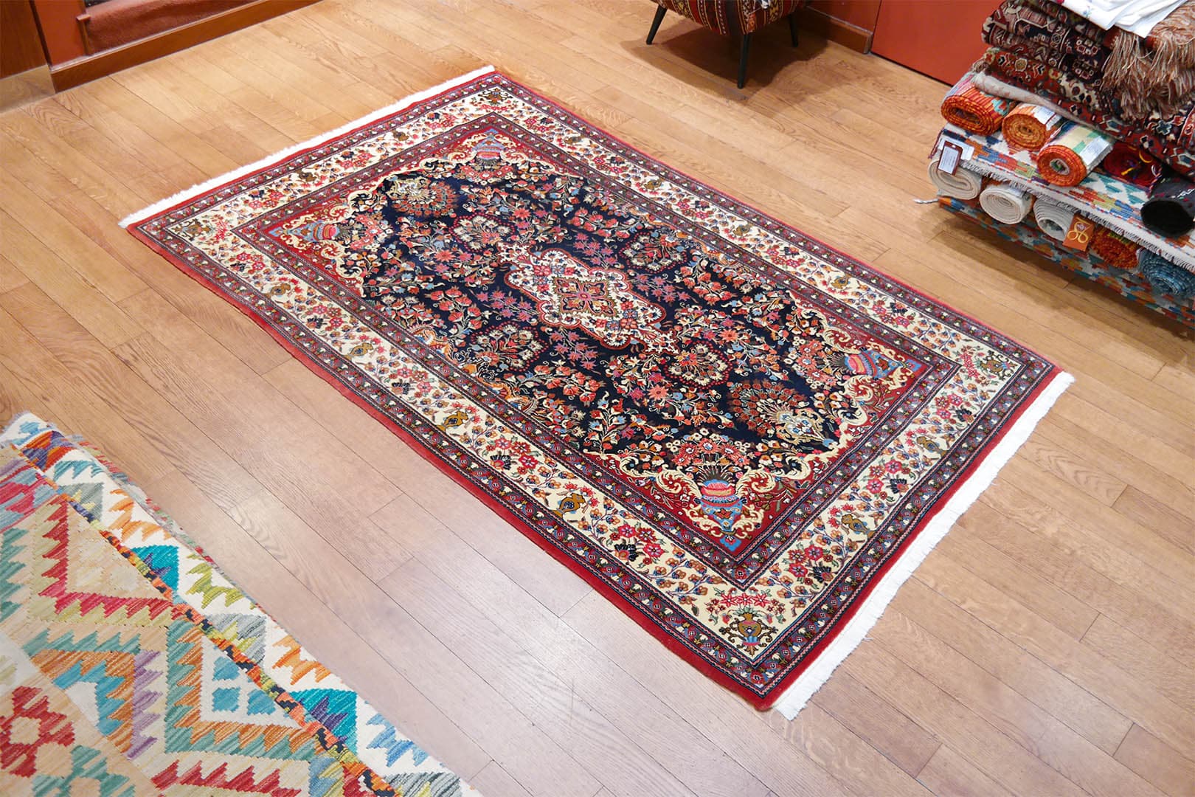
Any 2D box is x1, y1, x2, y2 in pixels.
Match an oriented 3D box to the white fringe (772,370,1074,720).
[{"bbox_3d":[0.741,0.246,2.019,0.046,0.015,1.252,35,52,26],"label":"white fringe"}]

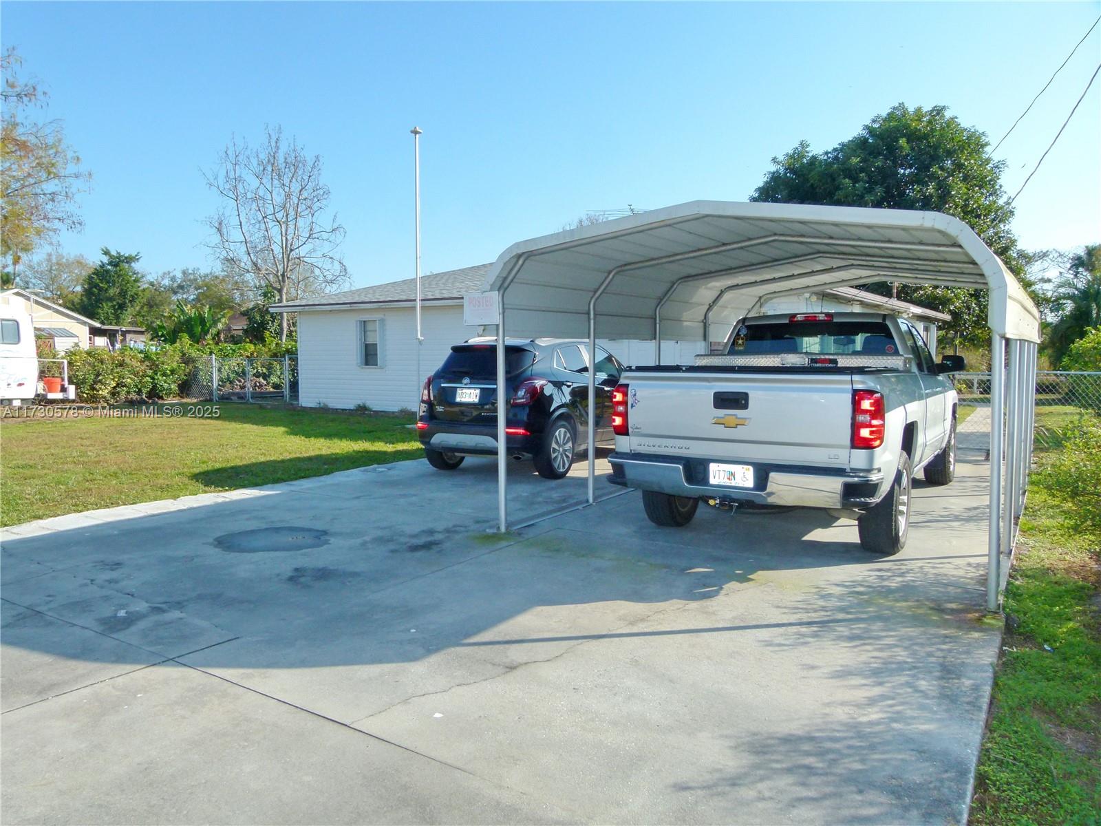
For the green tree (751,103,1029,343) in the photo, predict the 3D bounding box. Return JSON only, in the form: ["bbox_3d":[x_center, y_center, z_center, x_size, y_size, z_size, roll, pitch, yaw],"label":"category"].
[{"bbox_3d":[12.945,-6.614,31.527,10.055,10.903,10.055,2,5,22],"label":"green tree"}]

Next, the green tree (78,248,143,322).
[{"bbox_3d":[-23.906,-5.547,43.603,3.003,6.872,3.003,-3,6,-28],"label":"green tree"}]

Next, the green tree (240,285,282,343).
[{"bbox_3d":[-11.149,-3.013,30.916,2.200,3.933,2.200,-2,5,-20],"label":"green tree"}]

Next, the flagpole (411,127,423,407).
[{"bbox_3d":[-2.516,-2.586,15.333,0.200,5.704,0.200,-1,5,-9],"label":"flagpole"}]

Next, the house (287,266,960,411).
[{"bbox_3d":[3.306,-2.661,23.417,13.203,4.450,17.384,3,6,33],"label":"house"}]

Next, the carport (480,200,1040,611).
[{"bbox_3d":[2.731,-0.410,8.117,3.723,2.575,6.303,3,6,33],"label":"carport"}]

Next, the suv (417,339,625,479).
[{"bbox_3d":[-0.006,-0.172,10.774,1.780,1.660,4.280,3,6,29],"label":"suv"}]

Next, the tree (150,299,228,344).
[{"bbox_3d":[-11.890,-2.195,26.359,2.354,3.083,2.354,-2,5,-24],"label":"tree"}]

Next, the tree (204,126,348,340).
[{"bbox_3d":[-9.817,-5.620,29.033,4.932,9.443,4.932,-2,5,-18],"label":"tree"}]

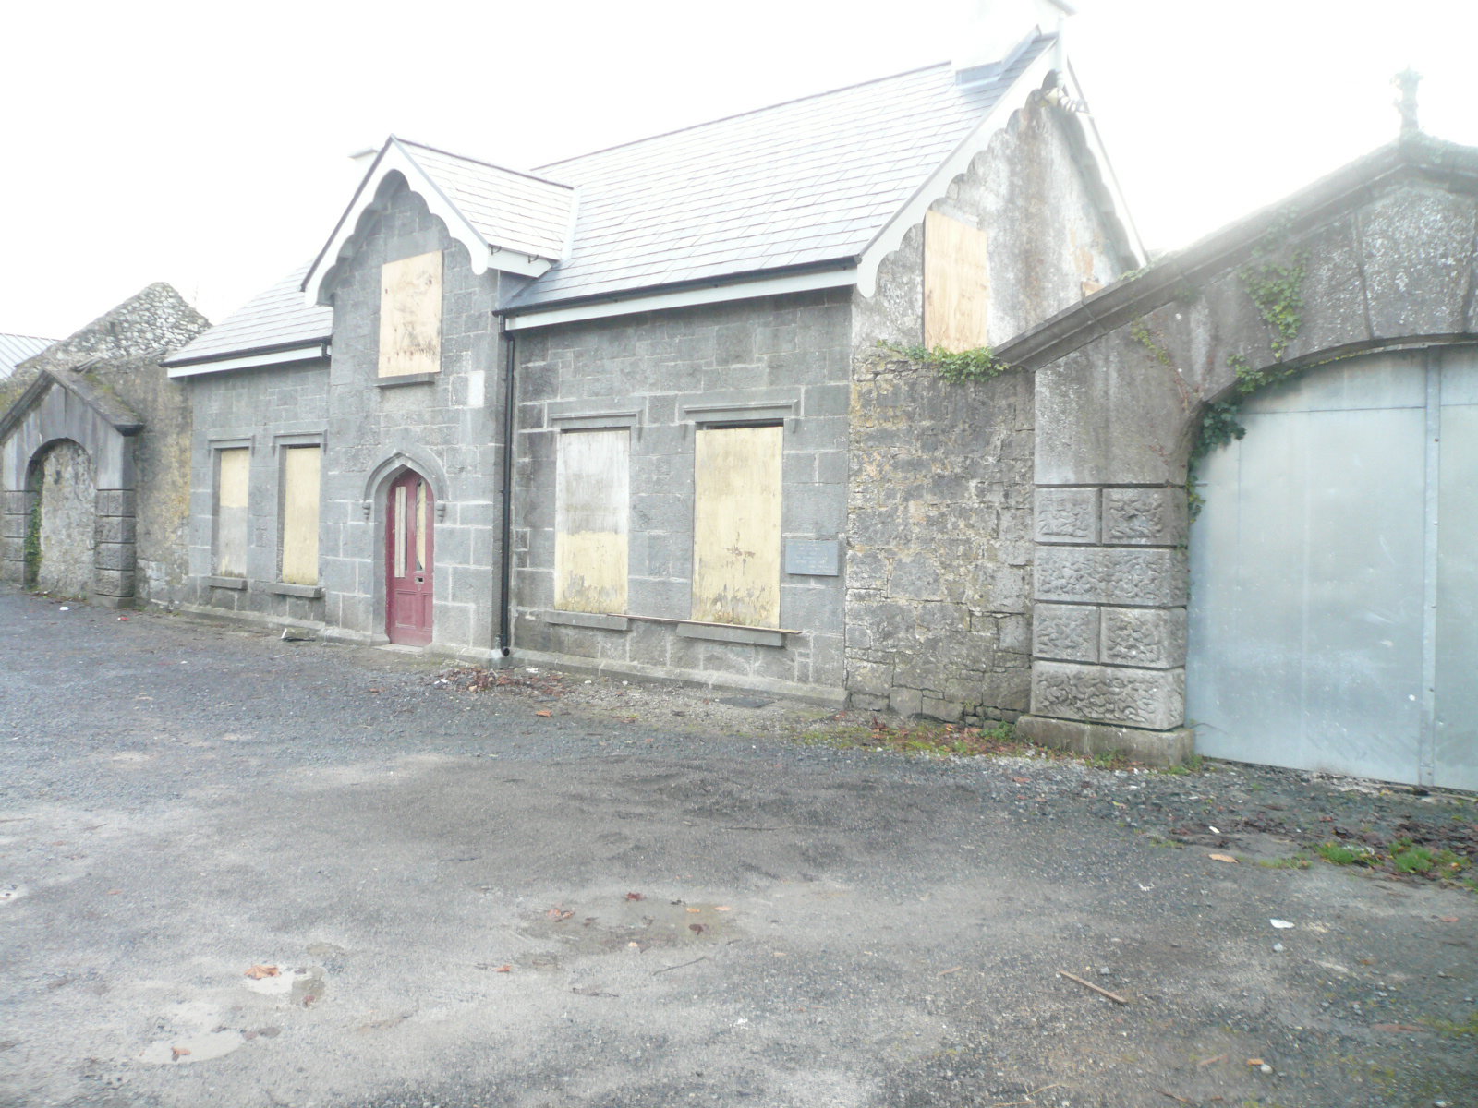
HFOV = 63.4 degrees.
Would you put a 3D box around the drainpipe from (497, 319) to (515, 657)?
[{"bbox_3d":[-2.406,-0.677,12.300,0.110,3.450,0.190,1,0,40],"label":"drainpipe"}]

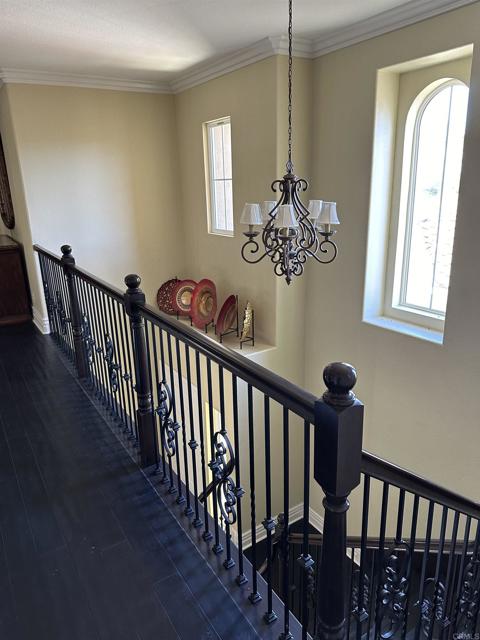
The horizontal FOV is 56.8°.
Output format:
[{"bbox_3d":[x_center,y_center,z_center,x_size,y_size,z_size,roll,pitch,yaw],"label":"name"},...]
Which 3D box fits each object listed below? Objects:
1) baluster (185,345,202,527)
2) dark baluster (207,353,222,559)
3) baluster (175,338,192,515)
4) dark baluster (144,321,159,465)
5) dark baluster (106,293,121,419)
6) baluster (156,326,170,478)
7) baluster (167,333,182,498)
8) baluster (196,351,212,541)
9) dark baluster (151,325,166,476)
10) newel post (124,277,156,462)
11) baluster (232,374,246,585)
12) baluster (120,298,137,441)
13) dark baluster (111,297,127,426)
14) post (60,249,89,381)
[{"bbox_3d":[-0.224,0.581,2.127,0.038,0.974,0.038,-11,19,-30],"label":"baluster"},{"bbox_3d":[-0.114,0.628,1.957,0.038,0.974,0.038,-11,19,-30],"label":"dark baluster"},{"bbox_3d":[-0.278,0.558,2.211,0.038,0.974,0.038,-11,19,-30],"label":"baluster"},{"bbox_3d":[-0.490,0.452,2.505,0.037,0.962,0.037,-11,19,-30],"label":"dark baluster"},{"bbox_3d":[-0.896,0.282,3.130,0.037,0.962,0.037,-11,19,-30],"label":"dark baluster"},{"bbox_3d":[-0.388,0.511,2.381,0.040,0.974,0.040,-11,19,-30],"label":"baluster"},{"bbox_3d":[-0.333,0.535,2.296,0.038,0.974,0.038,-11,19,-30],"label":"baluster"},{"bbox_3d":[-0.166,0.588,2.006,0.037,0.962,0.037,-11,19,-30],"label":"baluster"},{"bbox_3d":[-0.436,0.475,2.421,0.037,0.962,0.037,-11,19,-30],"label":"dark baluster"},{"bbox_3d":[-0.564,0.317,2.583,0.091,1.182,0.091,-11,19,-30],"label":"newel post"},{"bbox_3d":[-0.004,0.656,1.757,0.037,0.962,0.037,-11,19,-30],"label":"baluster"},{"bbox_3d":[-0.737,0.349,2.884,0.037,0.962,0.037,-11,19,-30],"label":"baluster"},{"bbox_3d":[-0.820,0.329,3.048,0.038,0.974,0.038,-11,19,-30],"label":"dark baluster"},{"bbox_3d":[-1.504,-0.066,4.069,0.100,1.224,0.100,-11,19,-30],"label":"post"}]

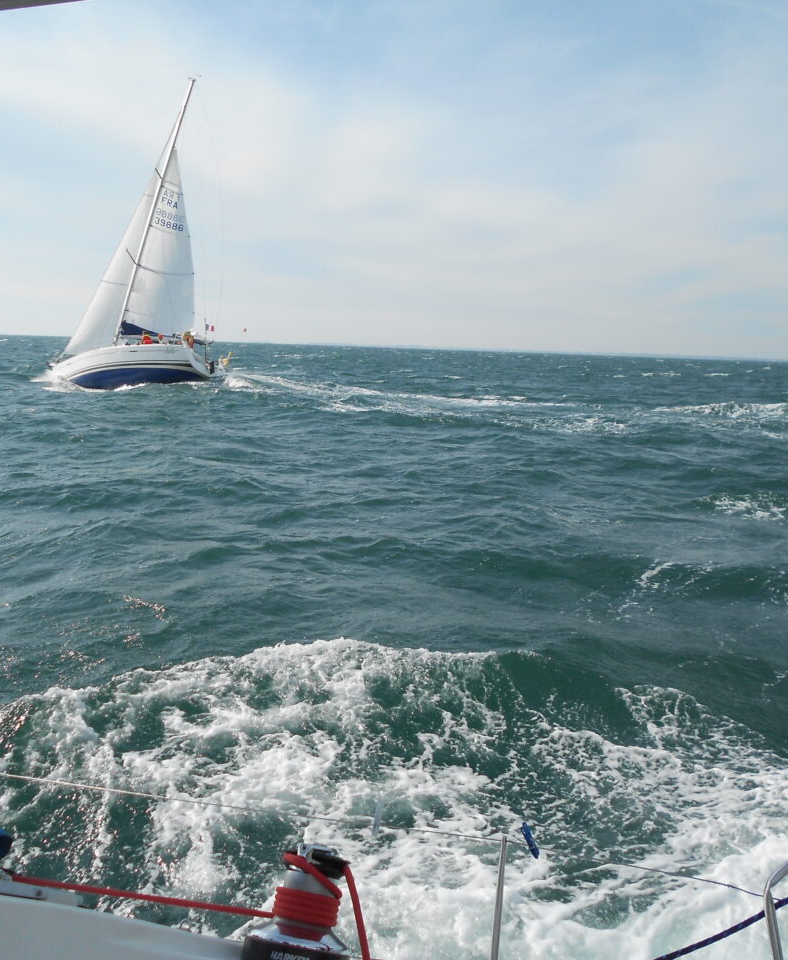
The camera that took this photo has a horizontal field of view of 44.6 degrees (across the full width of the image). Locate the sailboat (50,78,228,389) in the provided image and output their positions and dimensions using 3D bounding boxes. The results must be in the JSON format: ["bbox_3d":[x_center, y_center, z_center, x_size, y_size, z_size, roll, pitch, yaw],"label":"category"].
[{"bbox_3d":[-12.153,-13.428,50.111,10.400,17.100,3.500,6,-14,28],"label":"sailboat"}]

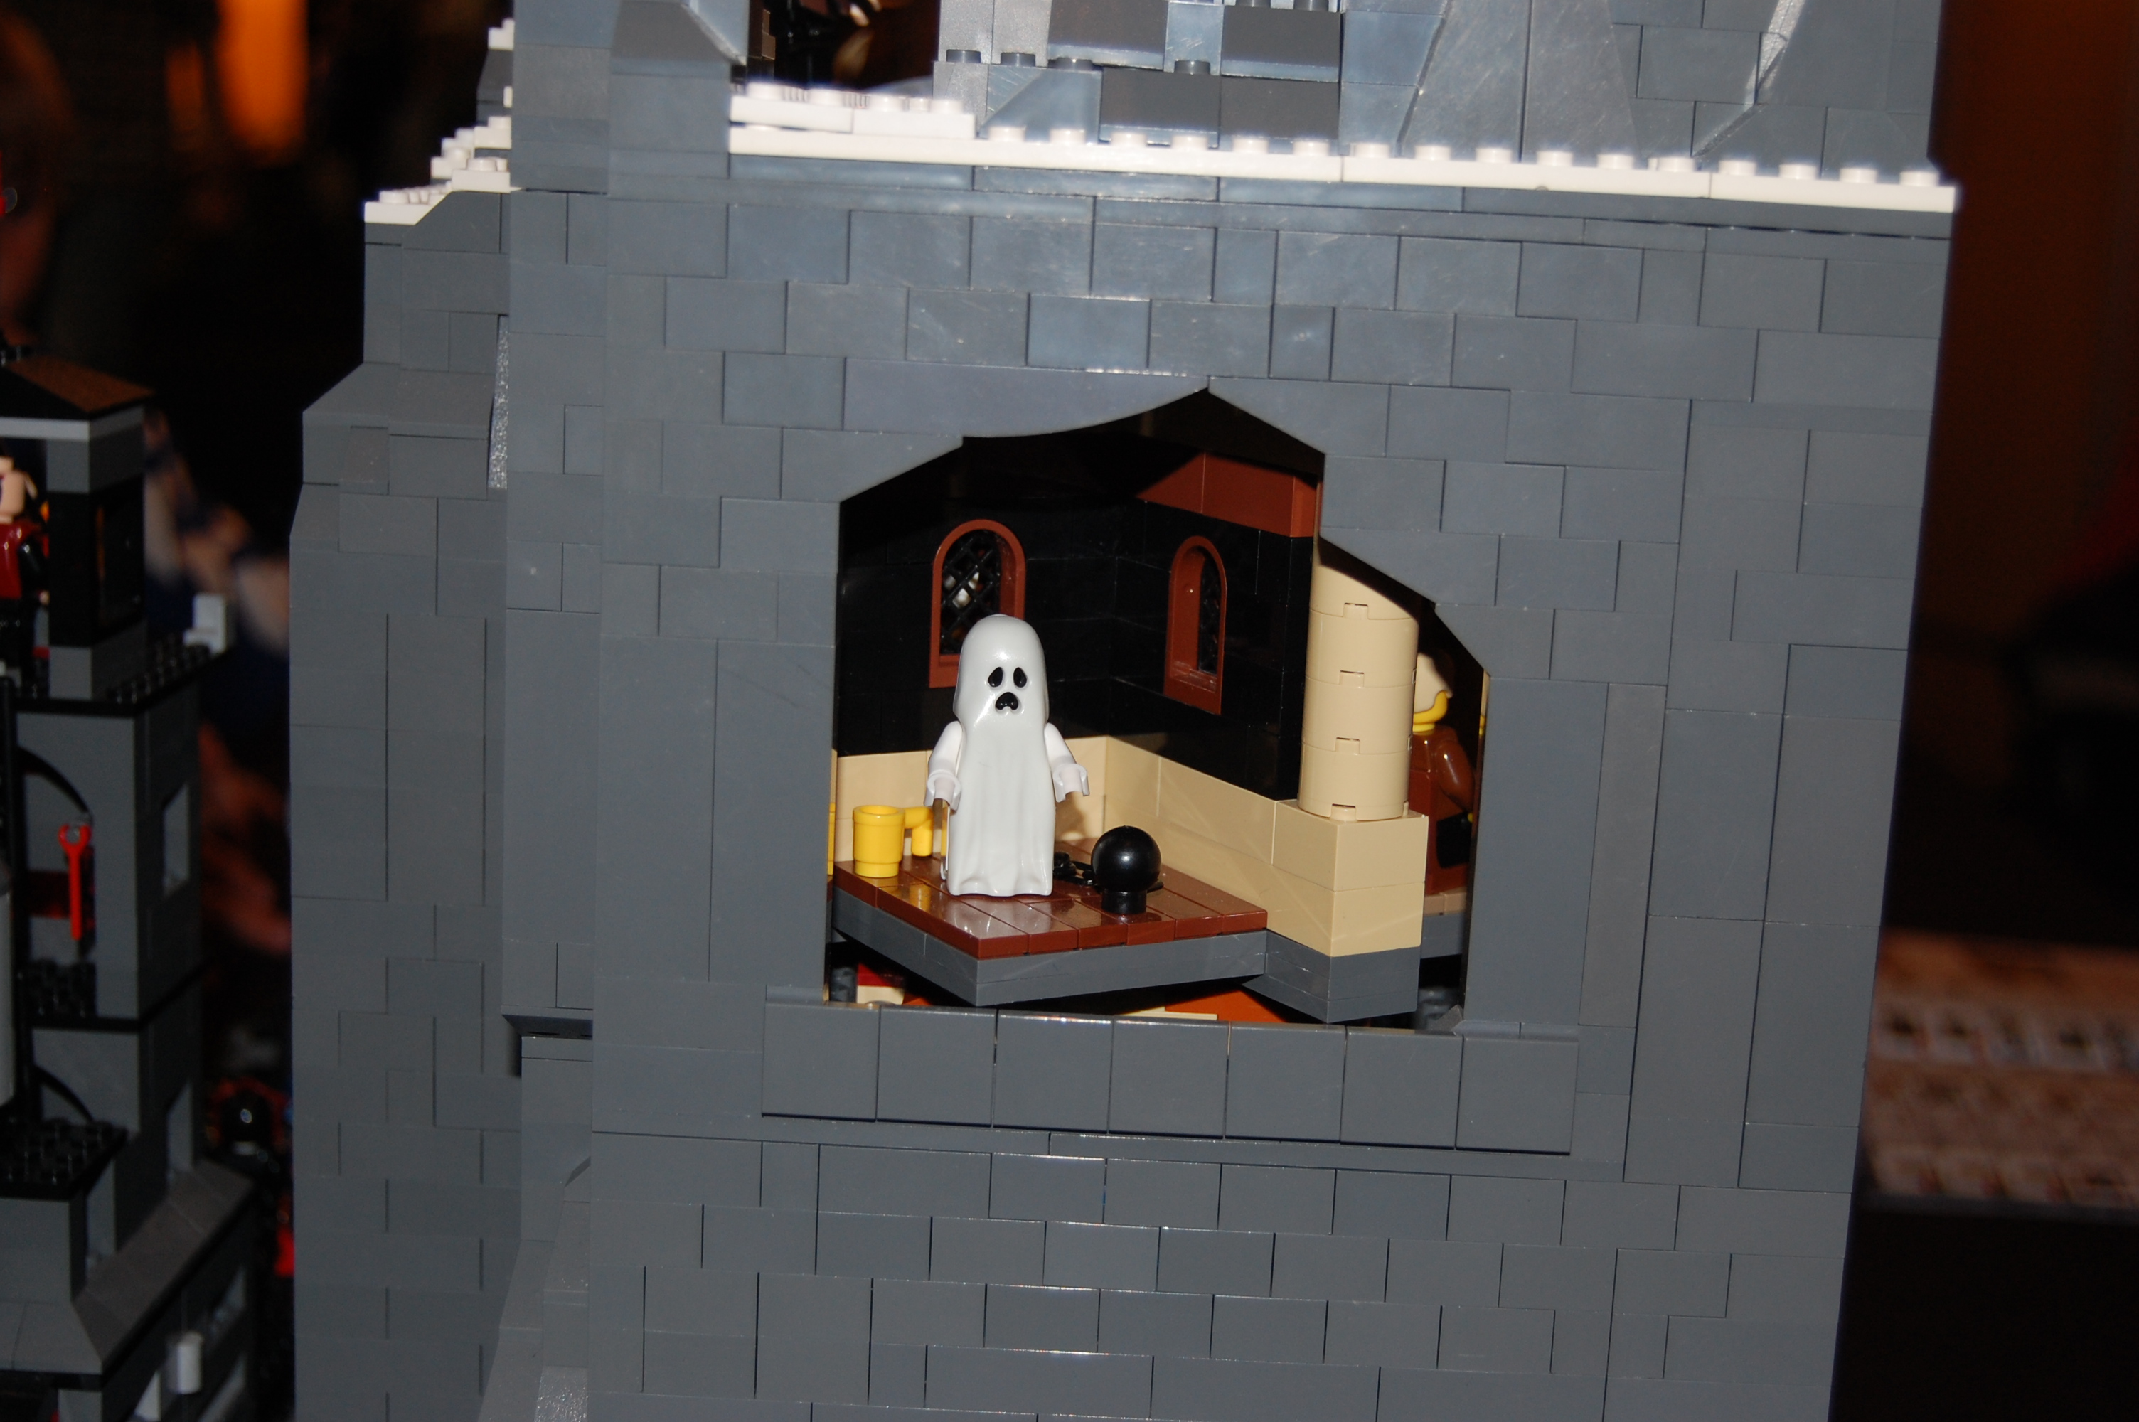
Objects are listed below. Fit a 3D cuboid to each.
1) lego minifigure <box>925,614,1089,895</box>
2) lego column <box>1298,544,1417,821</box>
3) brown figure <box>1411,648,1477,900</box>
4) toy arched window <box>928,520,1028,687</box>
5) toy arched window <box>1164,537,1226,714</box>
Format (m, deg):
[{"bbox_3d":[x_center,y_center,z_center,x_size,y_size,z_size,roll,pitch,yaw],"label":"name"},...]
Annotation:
[{"bbox_3d":[-0.010,0.006,0.444,0.024,0.041,0.014,1,11,-8],"label":"lego minifigure"},{"bbox_3d":[0.042,-0.007,0.432,0.016,0.042,0.016,2,11,0],"label":"lego column"},{"bbox_3d":[0.055,0.007,0.464,0.017,0.034,0.022,-4,13,-30],"label":"brown figure"},{"bbox_3d":[-0.016,-0.017,0.467,0.016,0.026,0.008,-4,13,-30],"label":"toy arched window"},{"bbox_3d":[0.022,-0.013,0.457,0.008,0.026,0.016,-4,13,-30],"label":"toy arched window"}]

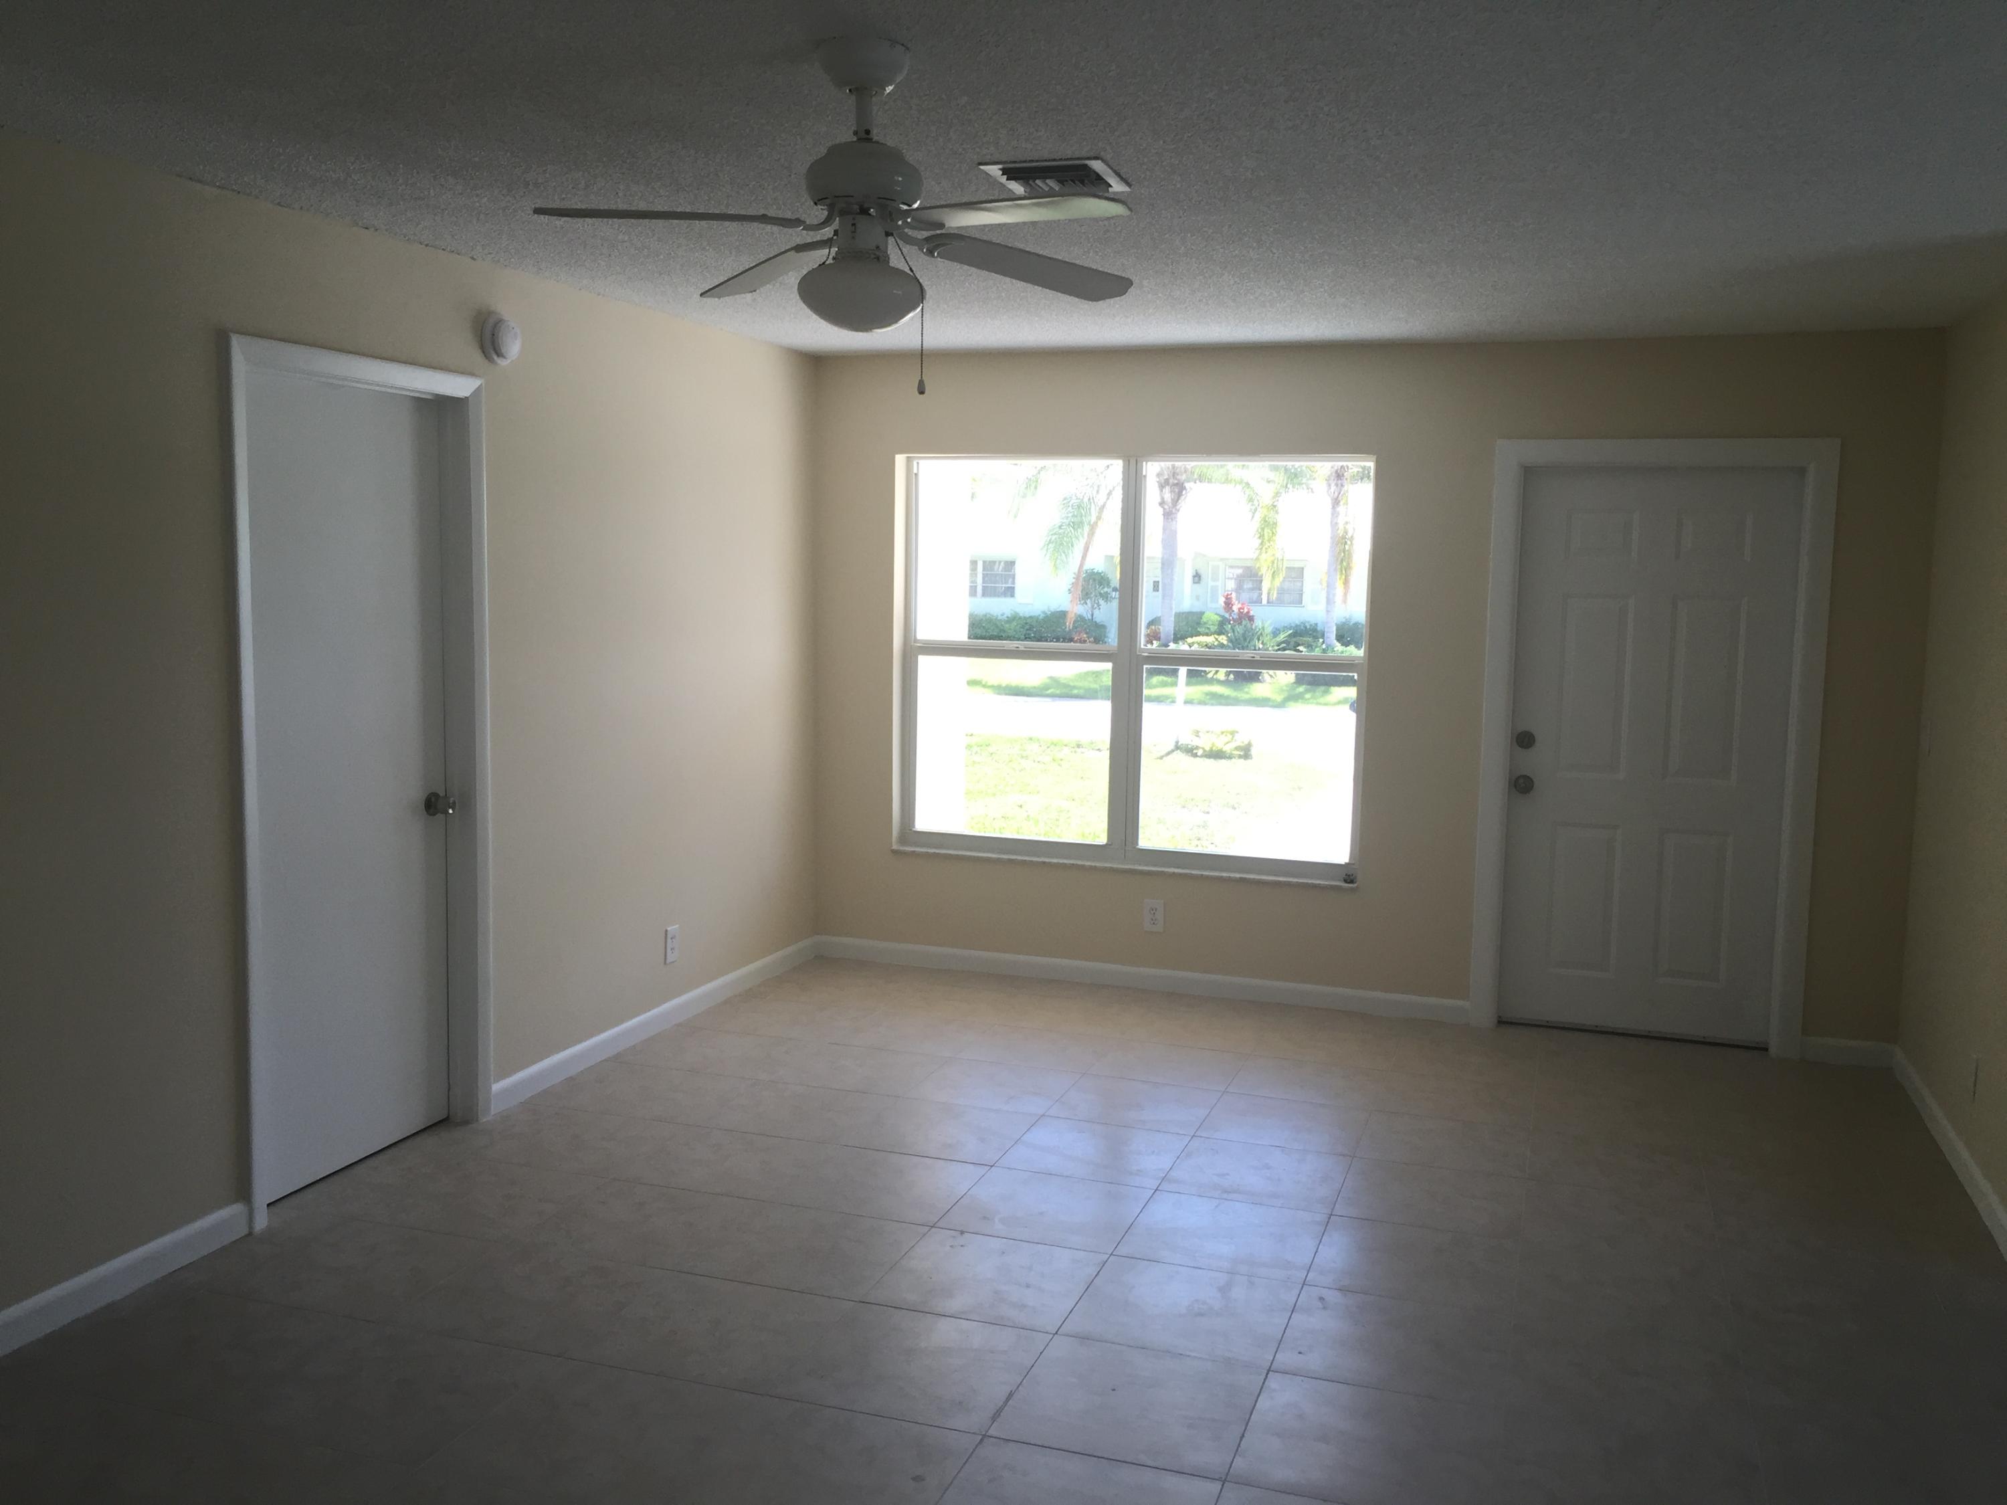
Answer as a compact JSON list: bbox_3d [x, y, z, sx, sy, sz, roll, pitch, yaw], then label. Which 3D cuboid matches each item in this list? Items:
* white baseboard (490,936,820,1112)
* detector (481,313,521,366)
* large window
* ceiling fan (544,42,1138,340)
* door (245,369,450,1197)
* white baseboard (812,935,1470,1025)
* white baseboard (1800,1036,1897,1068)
[{"bbox_3d":[-1.138,0.926,5.981,0.017,0.091,2.177,3,7,19],"label":"white baseboard"},{"bbox_3d":[-1.420,-1.176,4.780,0.046,0.142,0.142,3,7,19],"label":"detector"},{"bbox_3d":[0.463,-0.345,6.505,1.850,1.560,0.090,3,7,19],"label":"large window"},{"bbox_3d":[-0.229,-0.907,2.718,1.030,0.436,1.030,3,7,19],"label":"ceiling fan"},{"bbox_3d":[-1.759,0.080,4.451,0.045,2.070,0.820,3,7,19],"label":"door"},{"bbox_3d":[0.457,0.887,6.569,2.642,0.091,0.017,3,7,19],"label":"white baseboard"},{"bbox_3d":[2.881,1.021,5.735,0.300,0.091,0.017,3,7,19],"label":"white baseboard"}]

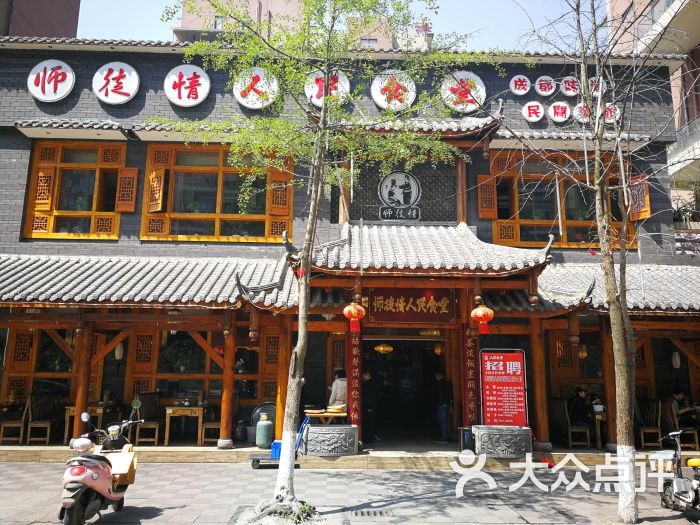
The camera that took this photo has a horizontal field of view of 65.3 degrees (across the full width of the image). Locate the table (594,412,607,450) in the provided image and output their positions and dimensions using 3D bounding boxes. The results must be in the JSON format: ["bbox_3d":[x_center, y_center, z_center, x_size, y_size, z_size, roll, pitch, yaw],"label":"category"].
[{"bbox_3d":[5.233,3.442,11.380,0.752,0.714,1.200,1,-11,-2],"label":"table"}]

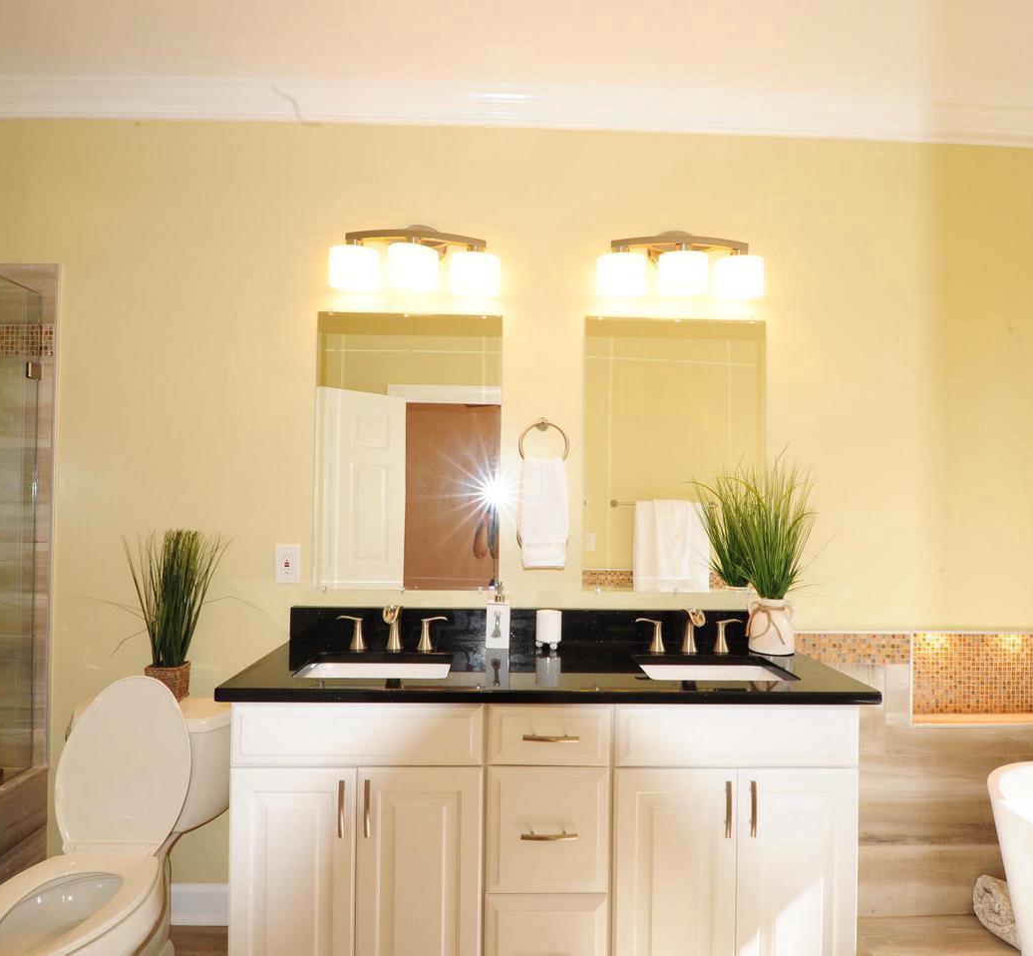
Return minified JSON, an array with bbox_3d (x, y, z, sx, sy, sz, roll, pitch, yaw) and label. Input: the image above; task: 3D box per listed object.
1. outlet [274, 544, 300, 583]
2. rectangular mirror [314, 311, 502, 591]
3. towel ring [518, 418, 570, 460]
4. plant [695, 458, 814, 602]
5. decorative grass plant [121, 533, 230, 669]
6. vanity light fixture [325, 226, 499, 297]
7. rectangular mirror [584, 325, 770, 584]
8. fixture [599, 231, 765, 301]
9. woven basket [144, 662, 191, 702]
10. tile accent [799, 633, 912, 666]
[{"bbox_3d":[-0.738,0.278,1.929,0.081,0.119,0.012,1,-2,-2],"label":"outlet"},{"bbox_3d":[-0.349,-0.088,1.951,0.605,0.902,0.020,1,-2,-2],"label":"rectangular mirror"},{"bbox_3d":[0.088,-0.107,1.941,0.164,0.159,0.066,1,-2,-2],"label":"towel ring"},{"bbox_3d":[0.762,0.159,1.848,0.333,0.426,0.250,1,-2,-2],"label":"plant"},{"bbox_3d":[-1.031,0.365,1.803,0.306,0.411,0.230,1,-2,-2],"label":"decorative grass plant"},{"bbox_3d":[-0.317,-0.711,1.898,0.535,0.256,0.175,1,-2,-2],"label":"vanity light fixture"},{"bbox_3d":[0.525,-0.079,1.976,0.606,0.902,0.020,1,-2,-2],"label":"rectangular mirror"},{"bbox_3d":[0.523,-0.707,1.922,0.536,0.250,0.175,1,-2,-2],"label":"fixture"},{"bbox_3d":[-1.053,0.619,1.813,0.097,0.106,0.097,1,-2,-2],"label":"woven basket"},{"bbox_3d":[1.109,0.564,1.971,0.393,0.105,0.012,1,-2,-2],"label":"tile accent"}]

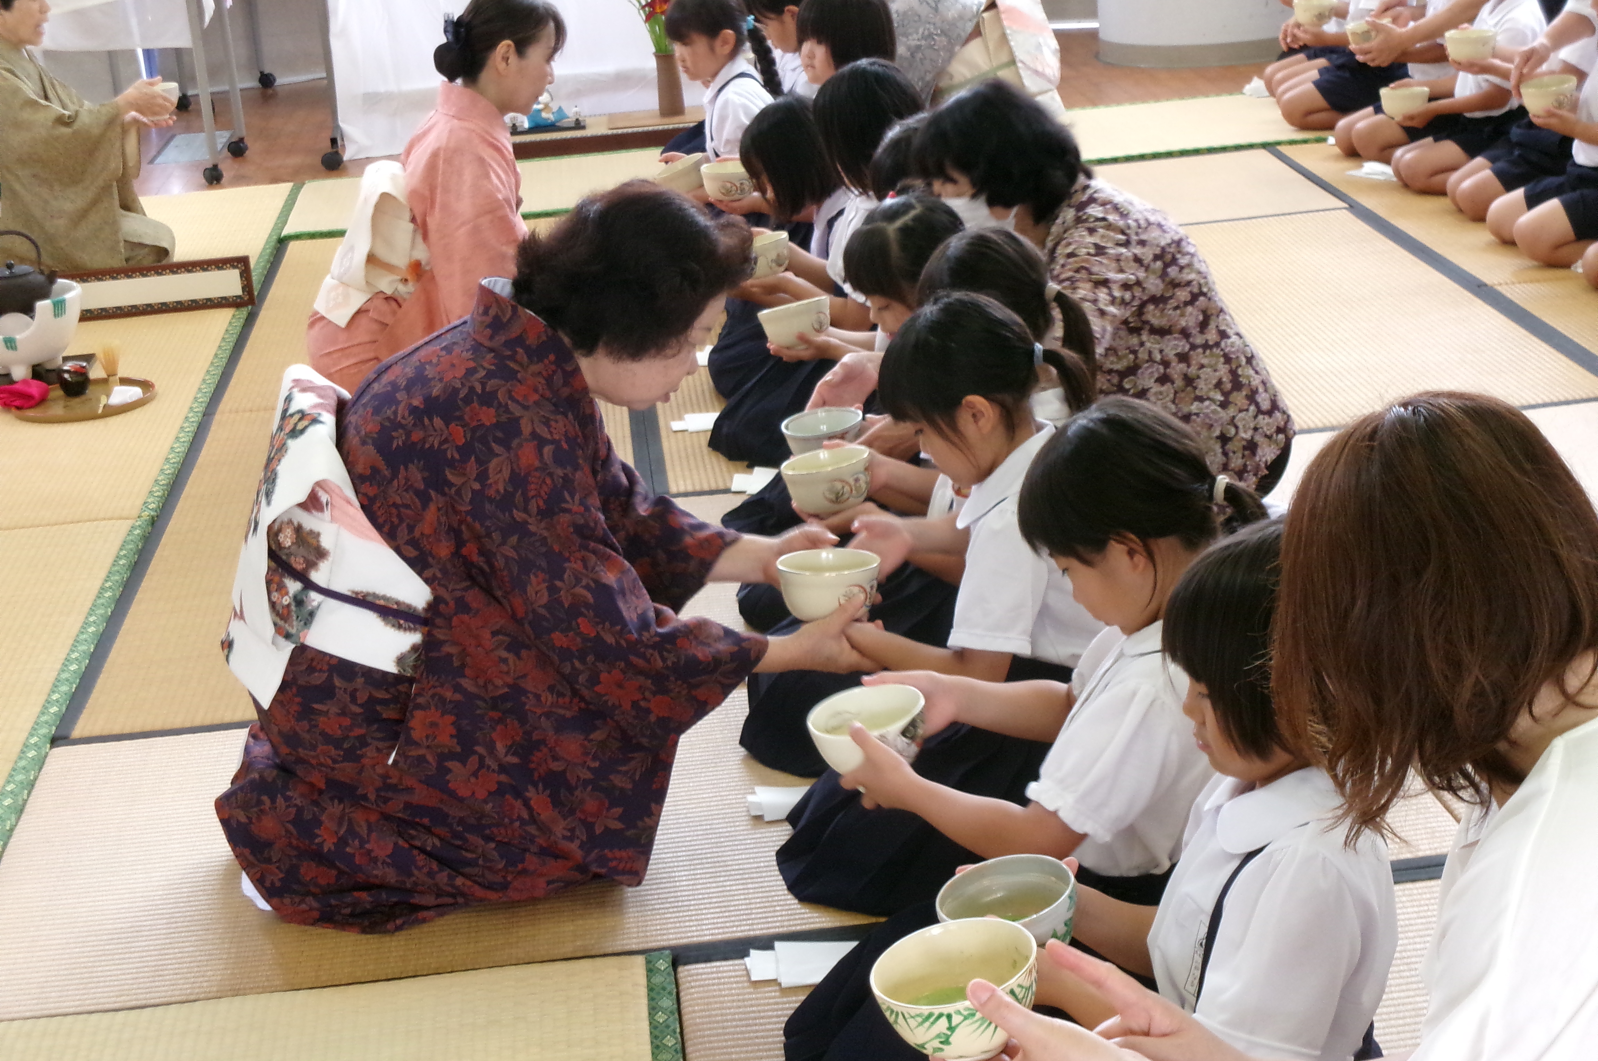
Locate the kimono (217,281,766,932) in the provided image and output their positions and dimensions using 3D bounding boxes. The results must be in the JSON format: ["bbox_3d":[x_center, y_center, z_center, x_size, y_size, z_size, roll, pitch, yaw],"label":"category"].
[{"bbox_3d":[-0.402,0.035,3.686,0.700,0.710,0.520,-9,17,-13],"label":"kimono"}]

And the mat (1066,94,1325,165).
[{"bbox_3d":[1.229,-1.172,8.581,1.820,0.045,0.950,-6,16,-3],"label":"mat"}]

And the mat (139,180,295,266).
[{"bbox_3d":[-1.843,-0.737,7.999,0.920,0.045,1.860,-6,16,-3],"label":"mat"}]

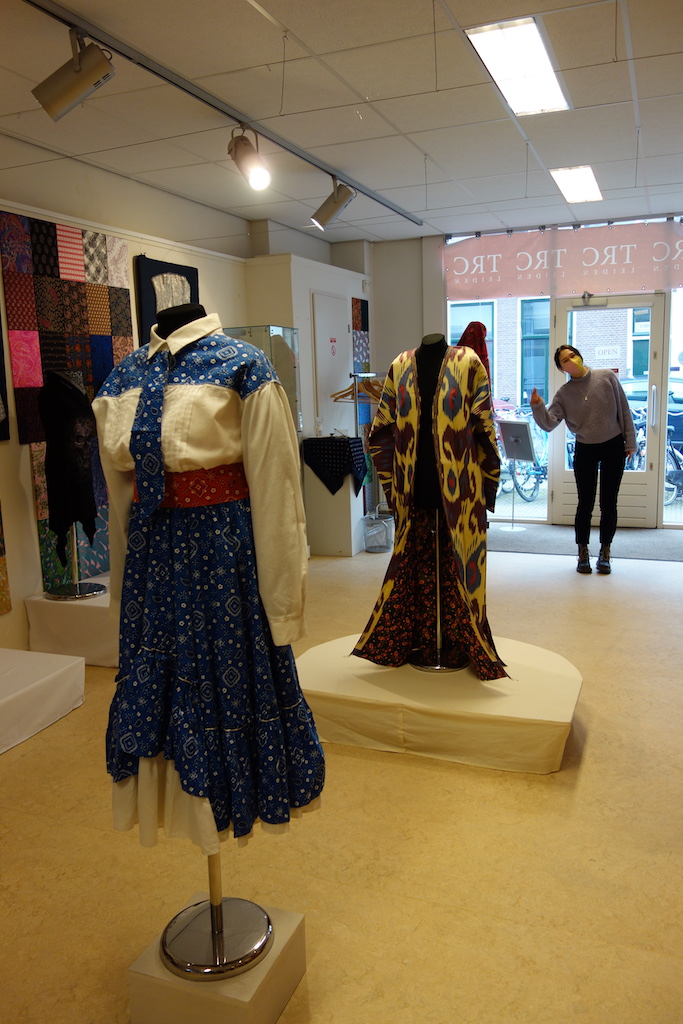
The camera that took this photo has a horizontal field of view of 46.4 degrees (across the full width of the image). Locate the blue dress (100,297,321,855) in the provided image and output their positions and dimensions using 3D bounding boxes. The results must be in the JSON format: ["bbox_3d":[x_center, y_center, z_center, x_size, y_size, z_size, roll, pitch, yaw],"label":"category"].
[{"bbox_3d":[-0.293,0.120,1.658,0.480,1.030,0.410,2,10,22],"label":"blue dress"}]

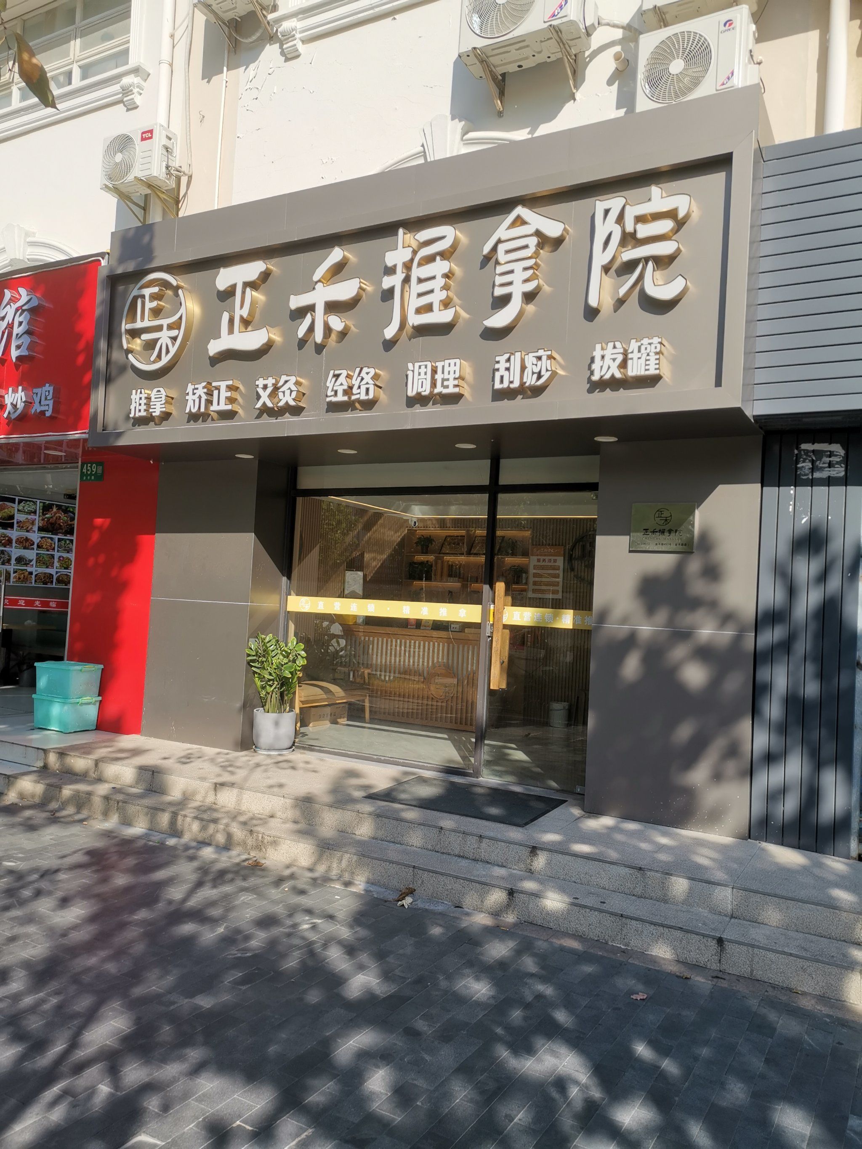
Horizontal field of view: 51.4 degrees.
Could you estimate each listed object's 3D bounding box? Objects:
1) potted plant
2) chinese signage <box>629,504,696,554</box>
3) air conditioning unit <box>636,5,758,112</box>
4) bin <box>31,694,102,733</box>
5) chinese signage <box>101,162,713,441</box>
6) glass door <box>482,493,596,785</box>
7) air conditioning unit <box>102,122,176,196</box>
[{"bbox_3d":[-1.316,0.987,7.534,0.480,0.980,0.460,3,-2,0],"label":"potted plant"},{"bbox_3d":[1.465,-0.298,5.682,0.410,0.310,0.030,2,-2,30],"label":"chinese signage"},{"bbox_3d":[1.791,-3.348,6.004,0.720,0.560,0.320,2,-2,30],"label":"air conditioning unit"},{"bbox_3d":[-3.273,1.246,8.075,0.470,0.290,0.380,2,-2,30],"label":"bin"},{"bbox_3d":[-0.509,-1.702,6.051,4.880,1.280,0.130,2,-2,30],"label":"chinese signage"},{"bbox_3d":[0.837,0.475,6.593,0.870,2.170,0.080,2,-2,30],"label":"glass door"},{"bbox_3d":[-2.793,-3.954,8.608,0.750,0.500,0.260,2,-2,30],"label":"air conditioning unit"}]

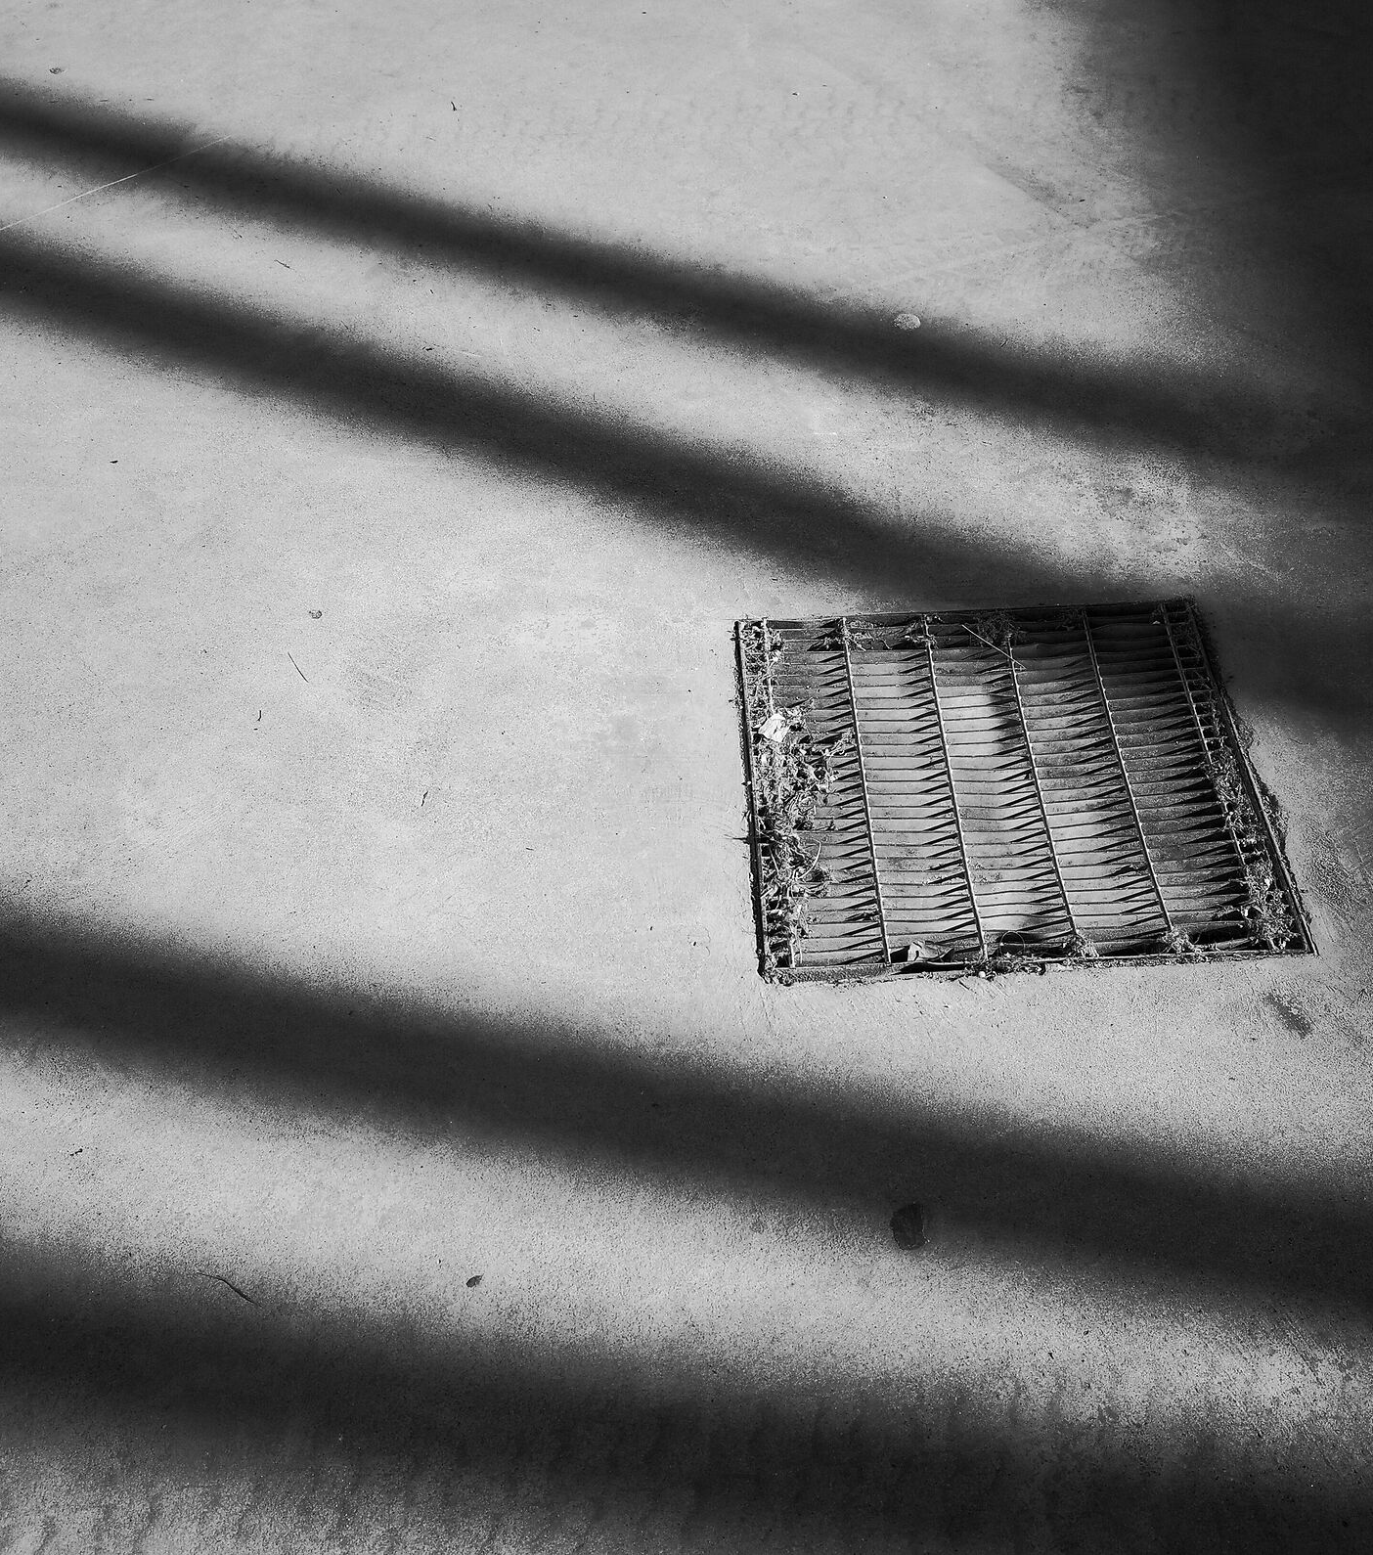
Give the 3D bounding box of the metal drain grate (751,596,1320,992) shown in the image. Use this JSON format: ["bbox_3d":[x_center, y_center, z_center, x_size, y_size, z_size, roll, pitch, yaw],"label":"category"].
[{"bbox_3d":[0.364,0.006,2.134,0.583,0.032,0.586,-3,45,0],"label":"metal drain grate"}]

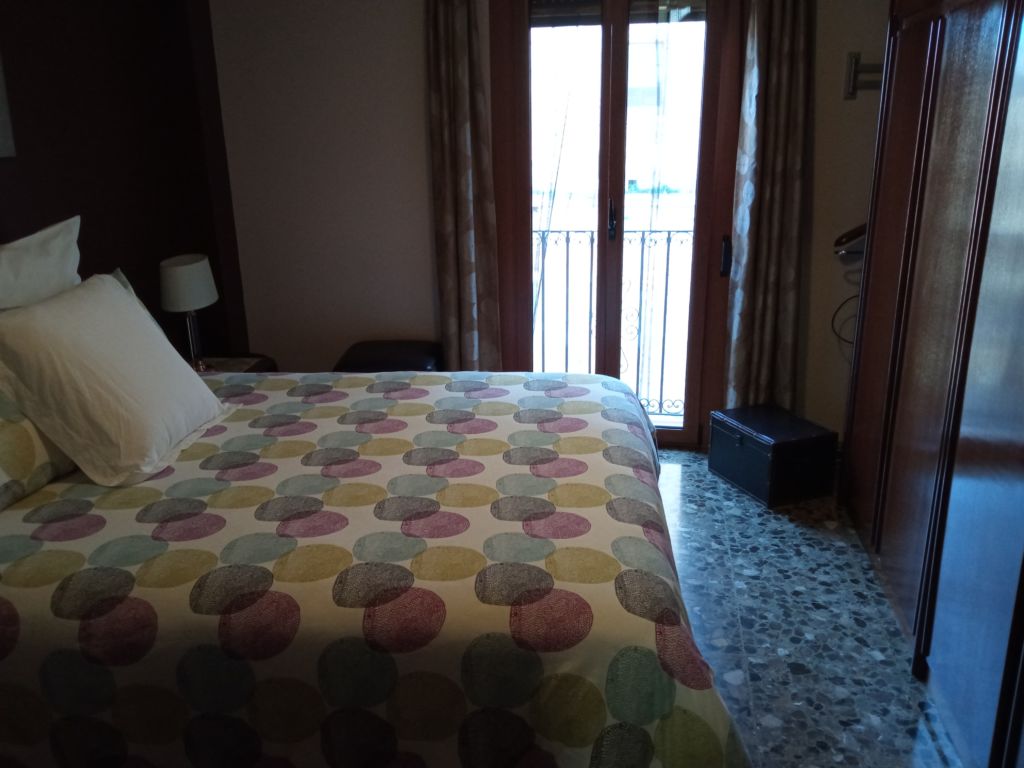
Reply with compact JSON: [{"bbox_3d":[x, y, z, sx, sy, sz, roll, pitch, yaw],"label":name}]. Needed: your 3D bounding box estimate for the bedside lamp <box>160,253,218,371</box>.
[{"bbox_3d":[-1.354,-0.294,3.382,0.238,0.473,0.238,2,16,11],"label":"bedside lamp"}]

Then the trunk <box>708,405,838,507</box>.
[{"bbox_3d":[1.075,0.288,3.318,0.310,0.272,0.410,-7,17,-20],"label":"trunk"}]

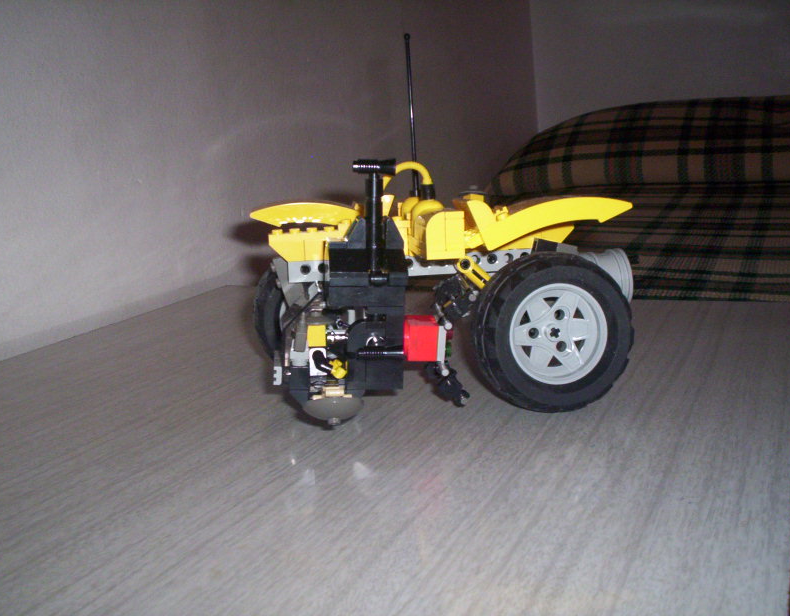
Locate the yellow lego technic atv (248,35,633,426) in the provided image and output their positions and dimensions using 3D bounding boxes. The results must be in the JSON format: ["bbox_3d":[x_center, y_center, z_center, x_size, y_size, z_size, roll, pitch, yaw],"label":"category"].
[{"bbox_3d":[0.025,-0.044,0.427,0.189,0.170,0.151,-5,11,-8],"label":"yellow lego technic atv"}]

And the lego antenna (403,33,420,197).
[{"bbox_3d":[0.008,-0.092,0.429,0.005,0.077,0.005,-5,11,-8],"label":"lego antenna"}]

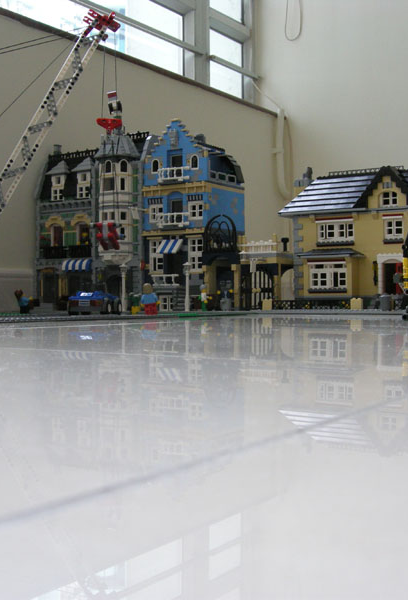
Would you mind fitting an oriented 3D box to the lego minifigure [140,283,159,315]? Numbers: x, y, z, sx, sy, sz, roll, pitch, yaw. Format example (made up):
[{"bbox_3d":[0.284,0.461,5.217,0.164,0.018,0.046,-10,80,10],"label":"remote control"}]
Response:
[{"bbox_3d":[-0.070,-0.002,1.070,0.025,0.041,0.015,-6,0,8],"label":"lego minifigure"}]

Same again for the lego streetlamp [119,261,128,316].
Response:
[{"bbox_3d":[-0.131,-0.021,1.355,0.014,0.077,0.014,0,0,0],"label":"lego streetlamp"}]

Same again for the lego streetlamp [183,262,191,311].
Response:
[{"bbox_3d":[-0.026,-0.021,1.305,0.014,0.077,0.014,0,0,0],"label":"lego streetlamp"}]

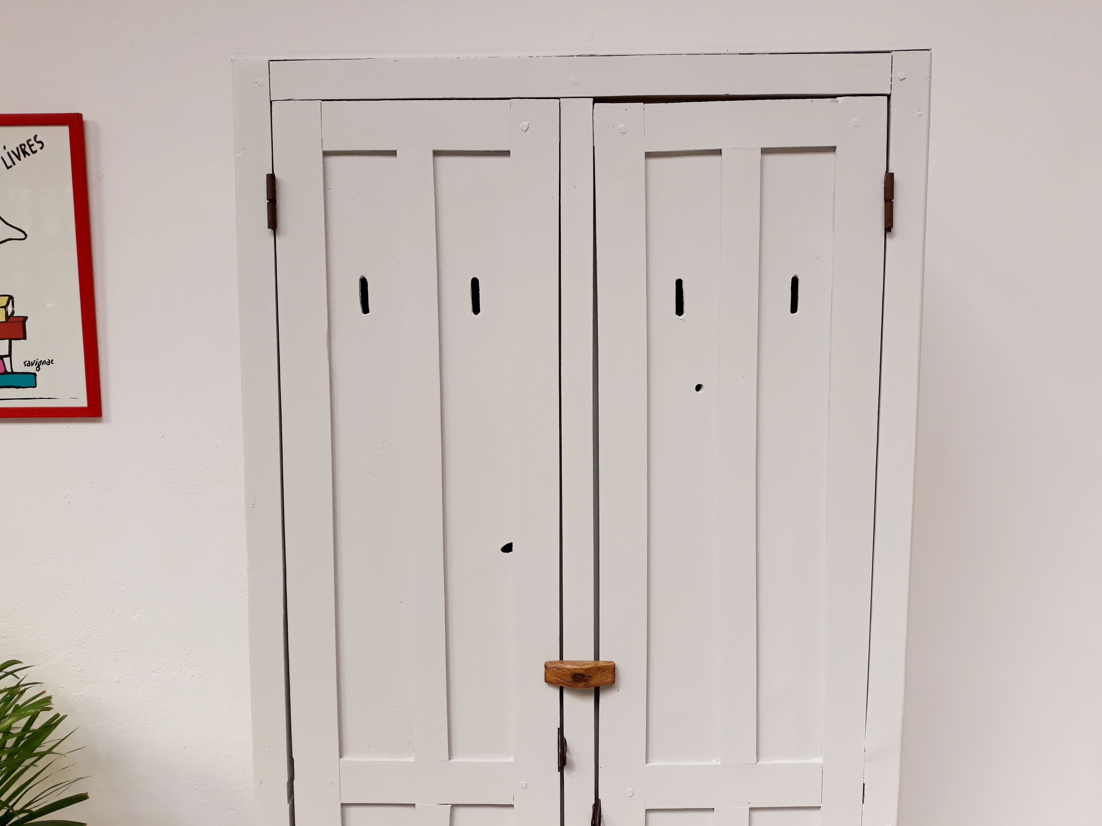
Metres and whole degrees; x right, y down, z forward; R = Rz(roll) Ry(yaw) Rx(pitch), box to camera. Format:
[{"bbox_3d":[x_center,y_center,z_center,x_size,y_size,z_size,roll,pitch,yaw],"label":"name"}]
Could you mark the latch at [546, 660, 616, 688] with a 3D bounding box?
[{"bbox_3d":[0.045,0.400,1.312,0.107,0.033,0.027,0,5,1],"label":"latch"}]

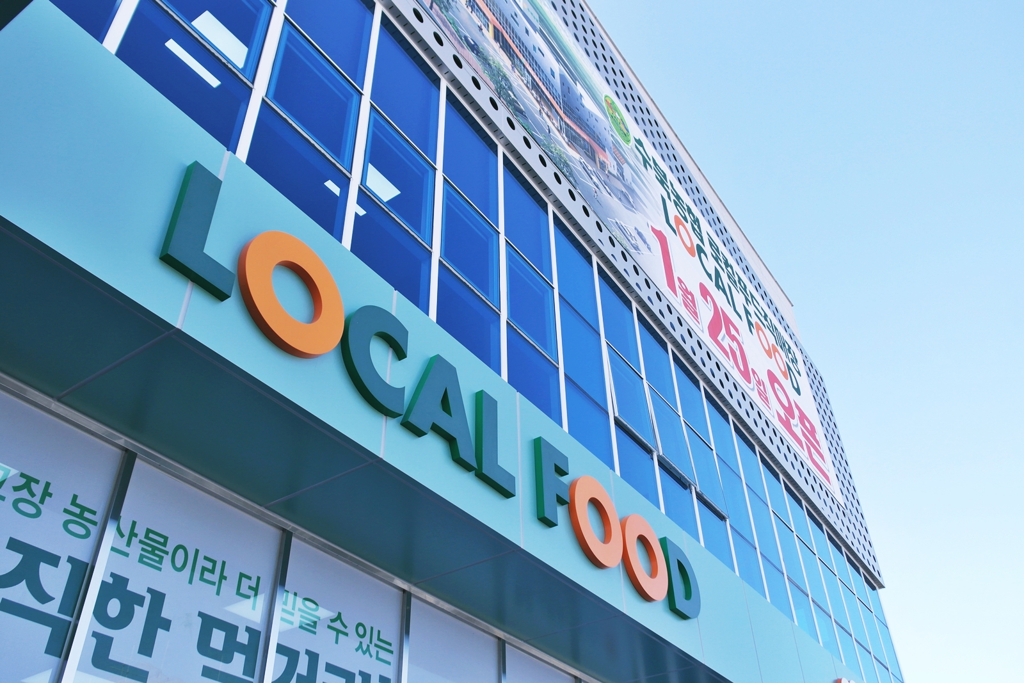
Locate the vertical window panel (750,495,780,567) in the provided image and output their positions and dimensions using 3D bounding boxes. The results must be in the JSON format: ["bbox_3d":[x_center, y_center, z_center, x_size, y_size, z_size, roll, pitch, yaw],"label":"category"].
[{"bbox_3d":[3.430,2.539,12.722,0.070,0.960,0.892,-23,-43,25],"label":"vertical window panel"}]

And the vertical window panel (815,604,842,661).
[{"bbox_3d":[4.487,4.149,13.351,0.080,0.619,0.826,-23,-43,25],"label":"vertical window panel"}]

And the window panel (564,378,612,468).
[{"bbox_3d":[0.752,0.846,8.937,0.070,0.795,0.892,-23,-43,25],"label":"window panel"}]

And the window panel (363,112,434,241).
[{"bbox_3d":[-0.896,-1.338,7.595,0.075,0.854,0.863,-23,-43,25],"label":"window panel"}]

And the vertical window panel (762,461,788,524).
[{"bbox_3d":[3.908,2.253,13.819,0.080,0.785,0.826,-23,-43,25],"label":"vertical window panel"}]

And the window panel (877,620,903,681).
[{"bbox_3d":[6.668,5.440,16.591,0.070,0.960,0.892,-23,-43,25],"label":"window panel"}]

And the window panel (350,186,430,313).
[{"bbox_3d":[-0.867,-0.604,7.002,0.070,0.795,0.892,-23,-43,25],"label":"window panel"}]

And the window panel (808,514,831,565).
[{"bbox_3d":[5.035,3.193,15.288,0.075,0.873,0.863,-23,-43,25],"label":"window panel"}]

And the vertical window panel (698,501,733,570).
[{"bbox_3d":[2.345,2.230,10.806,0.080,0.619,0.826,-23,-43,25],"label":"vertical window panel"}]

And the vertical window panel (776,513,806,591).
[{"bbox_3d":[3.969,3.023,13.367,0.070,0.960,0.892,-23,-43,25],"label":"vertical window panel"}]

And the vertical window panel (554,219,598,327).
[{"bbox_3d":[0.705,-0.752,10.175,0.070,1.174,0.892,-23,-43,25],"label":"vertical window panel"}]

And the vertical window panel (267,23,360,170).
[{"bbox_3d":[-1.437,-1.823,6.953,0.075,0.854,0.863,-23,-43,25],"label":"vertical window panel"}]

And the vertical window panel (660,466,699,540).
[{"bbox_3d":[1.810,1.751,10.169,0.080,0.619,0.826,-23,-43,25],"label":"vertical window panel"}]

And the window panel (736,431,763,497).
[{"bbox_3d":[3.405,1.731,13.348,0.070,1.009,0.892,-23,-43,25],"label":"window panel"}]

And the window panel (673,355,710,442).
[{"bbox_3d":[2.300,0.769,11.945,0.080,0.898,0.826,-23,-43,25],"label":"window panel"}]

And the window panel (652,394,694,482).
[{"bbox_3d":[1.836,1.071,10.798,0.075,0.883,0.863,-27,-44,23],"label":"window panel"}]

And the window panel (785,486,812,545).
[{"bbox_3d":[4.486,2.721,14.620,0.070,0.951,0.892,-23,-43,25],"label":"window panel"}]

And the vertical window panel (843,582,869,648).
[{"bbox_3d":[5.599,4.482,15.305,0.075,0.854,0.863,-23,-43,25],"label":"vertical window panel"}]

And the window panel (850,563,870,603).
[{"bbox_3d":[6.052,4.231,16.317,0.080,0.633,0.826,-23,-43,25],"label":"window panel"}]

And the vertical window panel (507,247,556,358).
[{"bbox_3d":[0.191,-0.361,8.853,0.070,0.960,0.892,-23,-43,25],"label":"vertical window panel"}]

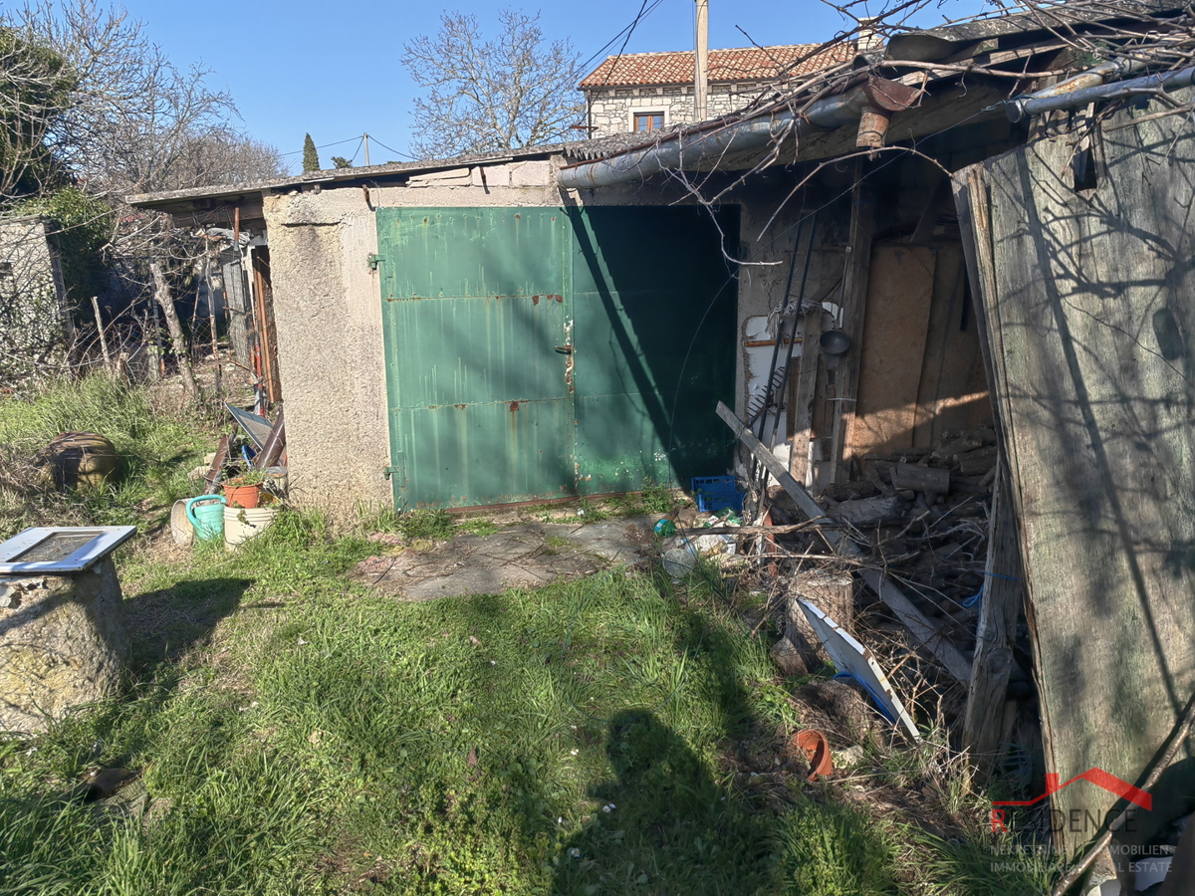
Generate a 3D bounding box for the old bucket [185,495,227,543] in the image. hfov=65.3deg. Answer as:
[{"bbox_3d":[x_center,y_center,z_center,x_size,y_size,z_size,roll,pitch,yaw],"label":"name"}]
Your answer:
[{"bbox_3d":[-2.403,0.438,5.730,0.260,0.290,0.240,-1,13,0],"label":"old bucket"}]

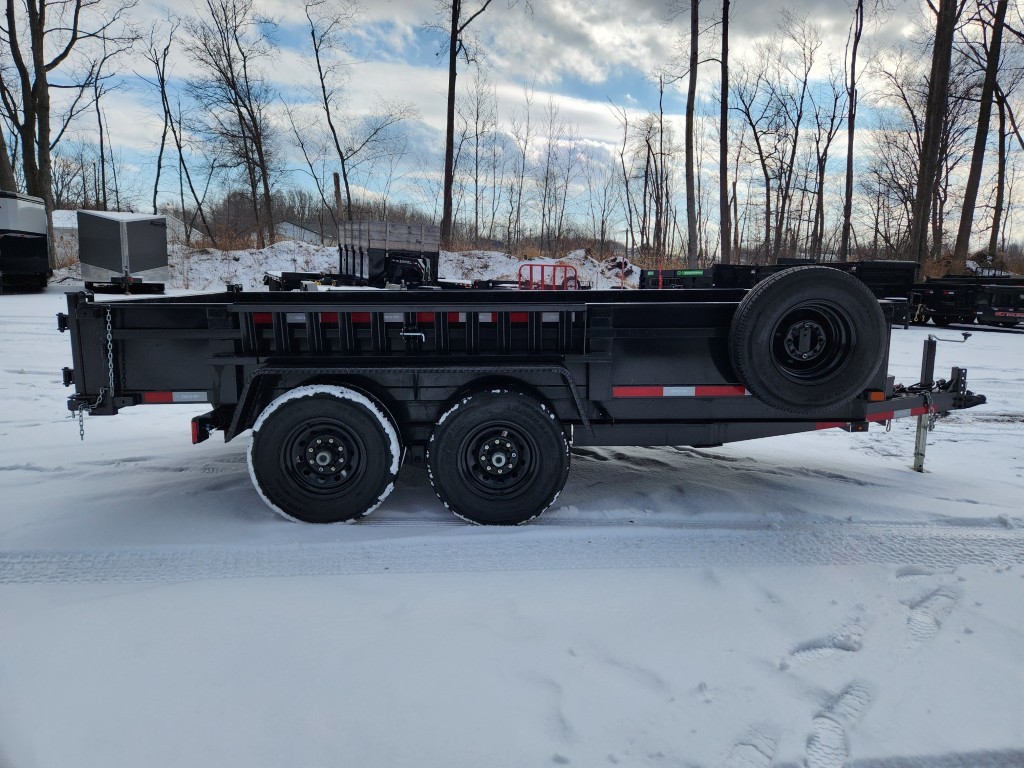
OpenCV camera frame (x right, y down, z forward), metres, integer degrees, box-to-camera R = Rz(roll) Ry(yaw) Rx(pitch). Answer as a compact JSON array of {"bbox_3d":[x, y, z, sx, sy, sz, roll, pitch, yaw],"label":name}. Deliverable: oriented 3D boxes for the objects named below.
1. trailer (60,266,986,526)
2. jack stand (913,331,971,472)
[{"bbox_3d":[0.545,-0.110,4.857,5.969,1.409,2.676,-1,9,-2],"label":"trailer"},{"bbox_3d":[3.188,0.147,5.046,0.353,1.040,0.121,-1,9,-2],"label":"jack stand"}]

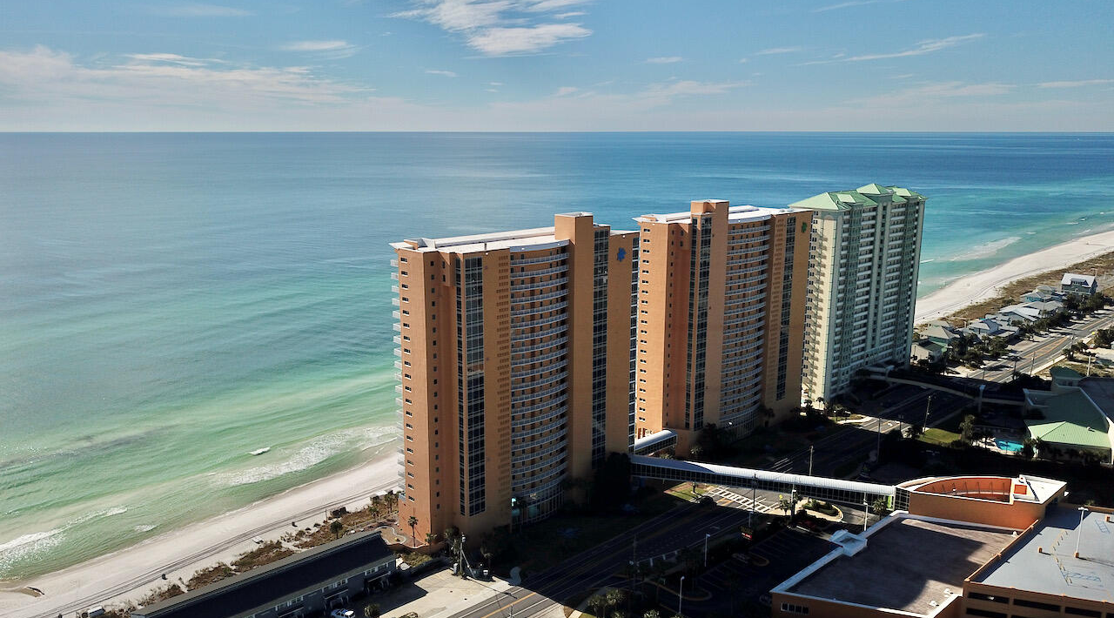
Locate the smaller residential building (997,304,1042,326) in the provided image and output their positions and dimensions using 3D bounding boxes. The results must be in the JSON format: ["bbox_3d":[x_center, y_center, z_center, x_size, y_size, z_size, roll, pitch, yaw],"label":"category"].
[{"bbox_3d":[232.927,4.134,419.732,13.500,7.800,15.500,-11,16,-41],"label":"smaller residential building"}]

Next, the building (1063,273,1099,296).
[{"bbox_3d":[310.272,-14.408,497.284,10.460,11.370,15.610,-11,16,-41],"label":"building"}]

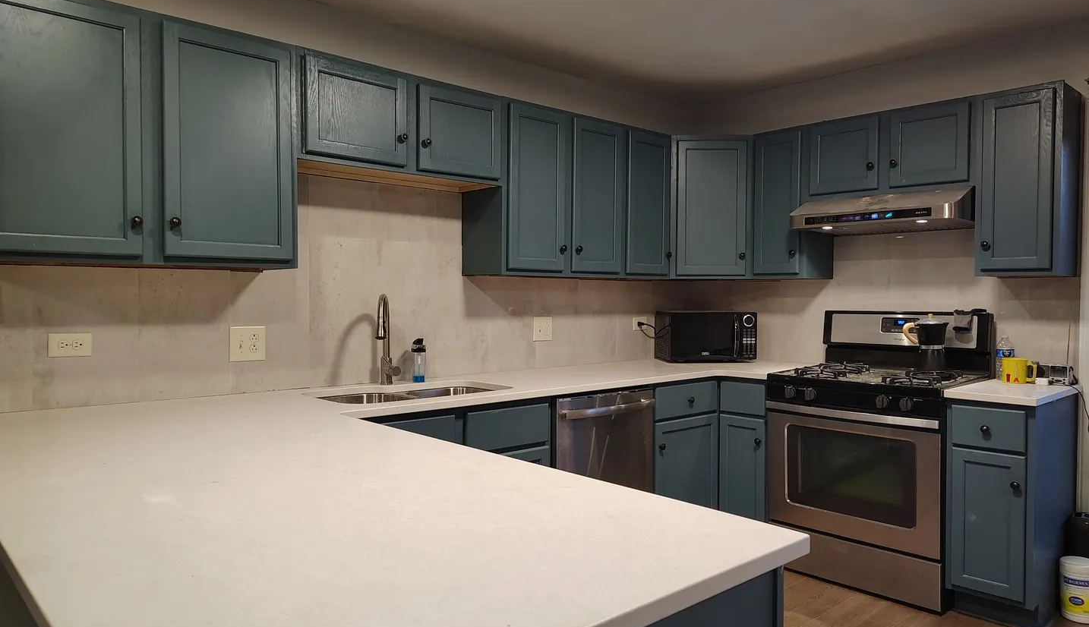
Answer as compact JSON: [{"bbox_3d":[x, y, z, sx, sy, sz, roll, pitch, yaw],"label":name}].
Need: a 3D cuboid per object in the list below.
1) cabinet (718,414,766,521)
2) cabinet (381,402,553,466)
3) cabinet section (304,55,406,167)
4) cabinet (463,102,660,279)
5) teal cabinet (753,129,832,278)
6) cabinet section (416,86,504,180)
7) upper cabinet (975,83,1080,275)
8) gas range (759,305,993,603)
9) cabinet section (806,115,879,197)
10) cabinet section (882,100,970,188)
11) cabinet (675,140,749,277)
[{"bbox_3d":[1.153,0.795,3.855,0.558,0.622,0.269,-1,2,-43],"label":"cabinet"},{"bbox_3d":[-0.496,0.769,2.894,0.913,0.865,0.617,-1,2,-43],"label":"cabinet"},{"bbox_3d":[-0.787,-0.724,2.857,0.432,0.350,0.320,-1,2,-43],"label":"cabinet section"},{"bbox_3d":[0.155,-0.553,3.686,1.147,0.759,0.306,-1,2,-43],"label":"cabinet"},{"bbox_3d":[1.295,-0.555,3.950,0.306,0.759,0.301,-1,2,-43],"label":"teal cabinet"},{"bbox_3d":[-0.455,-0.729,3.166,0.435,0.350,0.320,-1,2,-43],"label":"cabinet section"},{"bbox_3d":[2.025,-0.536,3.171,0.306,0.759,0.309,-1,2,-43],"label":"upper cabinet"},{"bbox_3d":[1.516,0.600,3.471,0.627,1.189,0.771,-1,2,-43],"label":"gas range"},{"bbox_3d":[1.549,-0.741,3.713,0.320,0.350,0.350,-1,2,-43],"label":"cabinet section"},{"bbox_3d":[1.809,-0.734,3.433,0.320,0.350,0.345,-1,2,-43],"label":"cabinet section"},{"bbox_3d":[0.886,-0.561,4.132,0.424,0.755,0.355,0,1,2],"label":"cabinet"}]

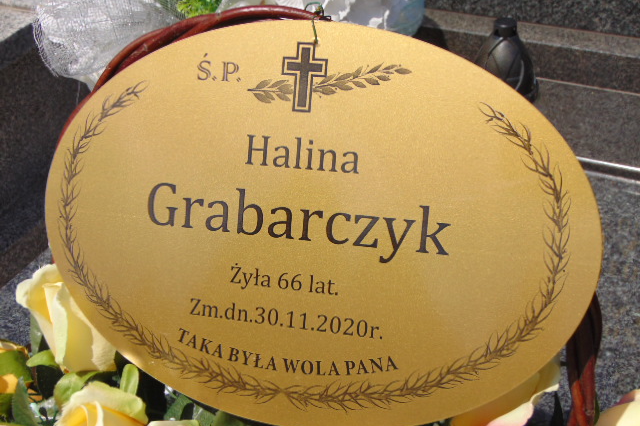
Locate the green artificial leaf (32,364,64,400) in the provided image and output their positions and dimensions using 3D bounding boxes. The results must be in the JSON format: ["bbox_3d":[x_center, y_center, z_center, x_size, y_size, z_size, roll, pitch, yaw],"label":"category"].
[{"bbox_3d":[-0.159,0.099,0.540,0.018,0.019,0.012,-14,35,-2],"label":"green artificial leaf"}]

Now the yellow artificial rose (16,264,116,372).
[{"bbox_3d":[-0.148,0.061,0.545,0.056,0.066,0.055,-17,26,13],"label":"yellow artificial rose"}]

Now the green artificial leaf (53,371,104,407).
[{"bbox_3d":[-0.139,0.101,0.530,0.029,0.019,0.015,-15,35,-4],"label":"green artificial leaf"}]

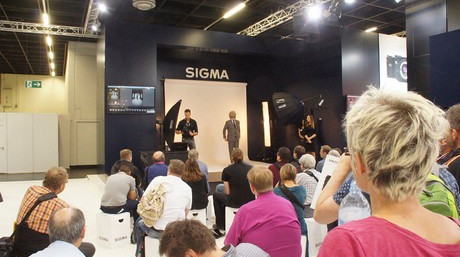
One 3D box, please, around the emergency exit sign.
[{"bbox_3d":[-12.818,-2.861,22.500,0.930,0.460,0.070,-1,0,-26],"label":"emergency exit sign"}]

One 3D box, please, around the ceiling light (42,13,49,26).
[{"bbox_3d":[-6.522,-3.840,12.200,0.160,0.100,1.520,0,0,-26],"label":"ceiling light"}]

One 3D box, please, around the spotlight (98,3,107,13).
[{"bbox_3d":[-3.480,-3.303,9.400,0.200,0.240,0.260,-1,32,-37],"label":"spotlight"}]

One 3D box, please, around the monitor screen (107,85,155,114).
[{"bbox_3d":[-3.500,-1.017,12.200,1.620,0.940,0.080,-1,0,-26],"label":"monitor screen"}]

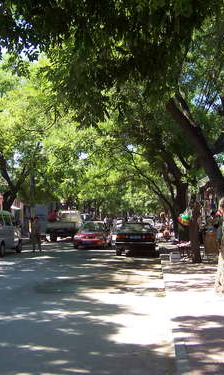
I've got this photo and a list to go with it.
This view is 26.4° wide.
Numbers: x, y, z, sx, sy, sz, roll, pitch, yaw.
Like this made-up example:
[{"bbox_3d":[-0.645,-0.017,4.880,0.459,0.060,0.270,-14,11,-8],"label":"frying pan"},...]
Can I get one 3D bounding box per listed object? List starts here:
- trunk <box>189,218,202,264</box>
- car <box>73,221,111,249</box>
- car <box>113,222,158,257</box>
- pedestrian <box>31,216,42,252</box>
[{"bbox_3d":[2.917,1.725,16.510,0.420,1.750,0.420,0,-4,5],"label":"trunk"},{"bbox_3d":[-0.967,2.659,27.026,1.660,1.410,4.300,0,-4,5],"label":"car"},{"bbox_3d":[1.206,2.341,22.136,1.700,1.420,4.500,0,-4,5],"label":"car"},{"bbox_3d":[-3.579,2.249,22.802,0.520,1.670,0.380,0,-4,-1],"label":"pedestrian"}]

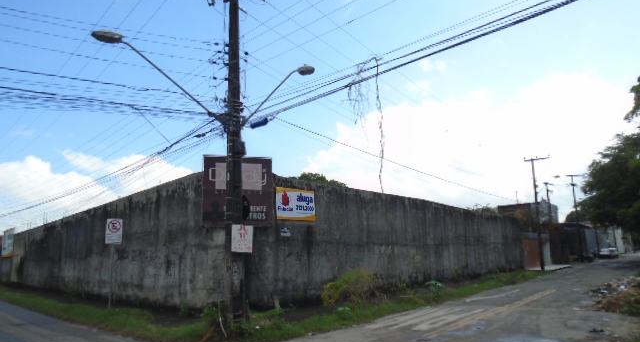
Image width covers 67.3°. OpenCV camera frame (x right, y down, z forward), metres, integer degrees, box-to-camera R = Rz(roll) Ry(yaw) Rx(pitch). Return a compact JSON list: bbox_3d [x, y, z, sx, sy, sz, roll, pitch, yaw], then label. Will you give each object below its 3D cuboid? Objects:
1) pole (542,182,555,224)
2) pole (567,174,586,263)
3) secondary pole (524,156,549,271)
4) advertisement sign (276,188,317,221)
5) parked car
[{"bbox_3d":[23.742,5.348,49.728,1.500,8.393,0.400,5,-12,-34],"label":"pole"},{"bbox_3d":[30.173,5.464,56.378,1.900,10.126,0.400,-9,-12,36],"label":"pole"},{"bbox_3d":[17.061,3.293,37.776,1.950,8.947,0.380,-9,-12,36],"label":"secondary pole"},{"bbox_3d":[-0.746,1.076,15.400,0.050,1.000,1.850,-9,-13,38],"label":"advertisement sign"},{"bbox_3d":[37.210,10.679,62.000,1.700,1.450,4.200,-9,-12,36],"label":"parked car"}]

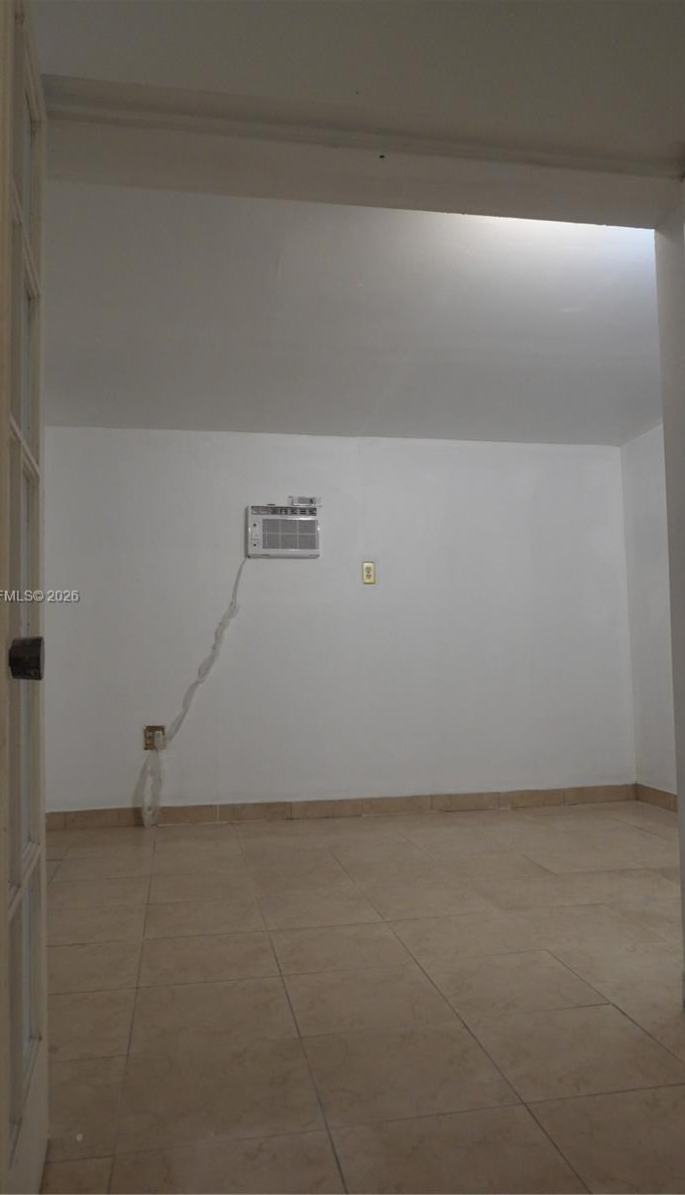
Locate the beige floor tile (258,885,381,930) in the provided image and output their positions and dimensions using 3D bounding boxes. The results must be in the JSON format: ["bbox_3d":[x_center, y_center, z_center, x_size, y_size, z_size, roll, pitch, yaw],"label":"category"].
[{"bbox_3d":[-0.087,1.141,3.025,0.406,0.010,0.403,0,-4,-11],"label":"beige floor tile"}]

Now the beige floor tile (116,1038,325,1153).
[{"bbox_3d":[-0.266,1.064,1.784,0.406,0.010,0.403,0,-4,-11],"label":"beige floor tile"}]

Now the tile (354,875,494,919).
[{"bbox_3d":[0.311,1.124,3.067,0.403,0.010,0.398,0,-4,-11],"label":"tile"}]

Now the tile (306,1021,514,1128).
[{"bbox_3d":[0.136,1.062,1.862,0.406,0.010,0.403,0,-4,-11],"label":"tile"}]

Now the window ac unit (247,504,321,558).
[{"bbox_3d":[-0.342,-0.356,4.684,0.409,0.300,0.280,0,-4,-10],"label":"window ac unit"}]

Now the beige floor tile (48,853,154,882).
[{"bbox_3d":[-1.041,1.197,3.646,0.406,0.010,0.403,0,-4,-11],"label":"beige floor tile"}]

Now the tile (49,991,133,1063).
[{"bbox_3d":[-0.743,1.092,2.095,0.406,0.010,0.403,0,-4,-11],"label":"tile"}]

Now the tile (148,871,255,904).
[{"bbox_3d":[-0.554,1.149,3.288,0.401,0.010,0.387,0,-4,-11],"label":"tile"}]

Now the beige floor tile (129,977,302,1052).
[{"bbox_3d":[-0.336,1.078,2.147,0.403,0.010,0.398,0,-4,-11],"label":"beige floor tile"}]

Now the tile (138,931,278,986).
[{"bbox_3d":[-0.415,1.117,2.560,0.406,0.010,0.403,0,-4,-11],"label":"tile"}]

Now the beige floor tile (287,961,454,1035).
[{"bbox_3d":[0.062,1.072,2.219,0.401,0.010,0.387,0,-4,-11],"label":"beige floor tile"}]

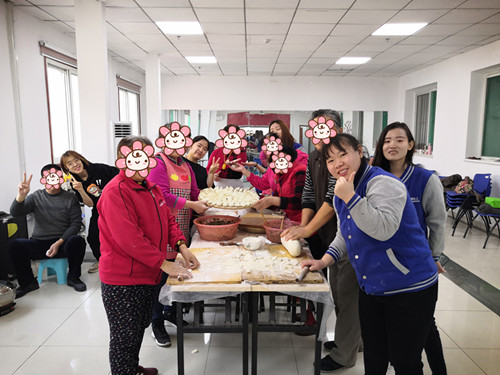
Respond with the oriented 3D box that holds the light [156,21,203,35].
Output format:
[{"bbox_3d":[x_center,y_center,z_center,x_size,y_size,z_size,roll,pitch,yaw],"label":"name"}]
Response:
[{"bbox_3d":[-0.953,-2.208,5.390,0.600,0.050,0.600,0,8,0],"label":"light"}]

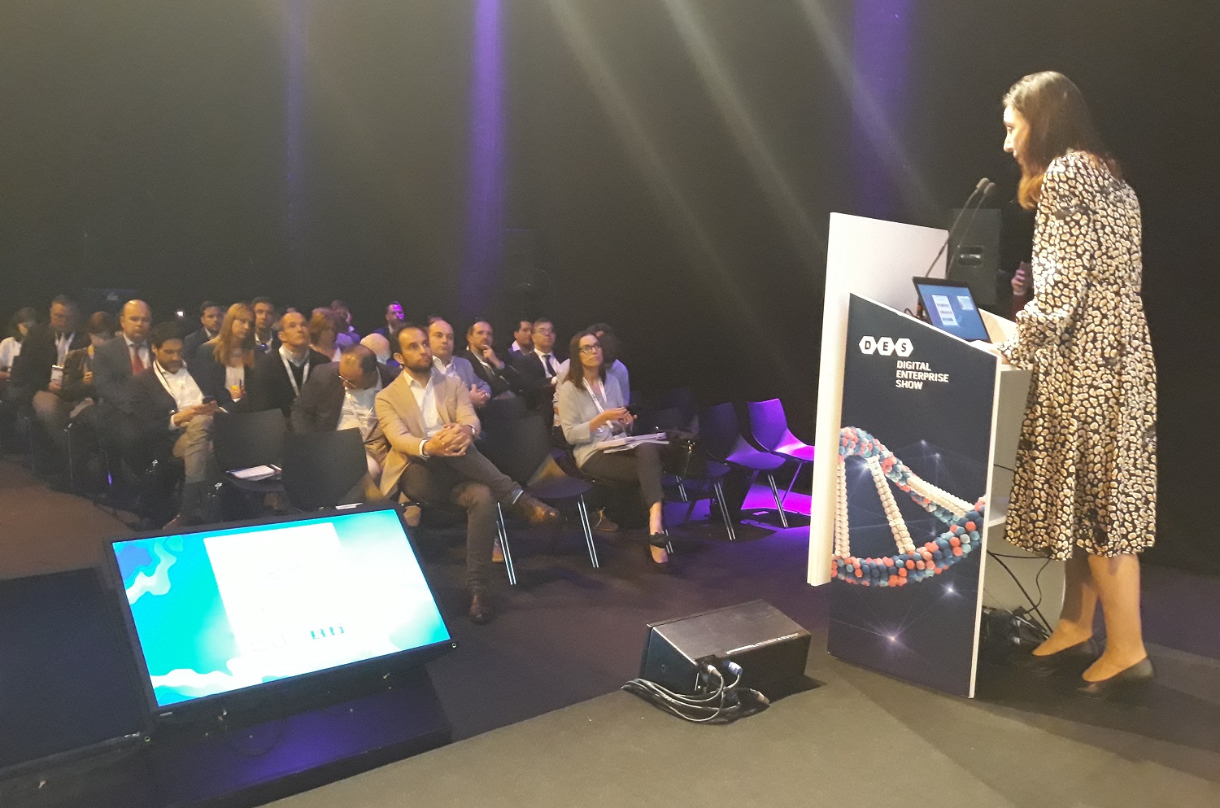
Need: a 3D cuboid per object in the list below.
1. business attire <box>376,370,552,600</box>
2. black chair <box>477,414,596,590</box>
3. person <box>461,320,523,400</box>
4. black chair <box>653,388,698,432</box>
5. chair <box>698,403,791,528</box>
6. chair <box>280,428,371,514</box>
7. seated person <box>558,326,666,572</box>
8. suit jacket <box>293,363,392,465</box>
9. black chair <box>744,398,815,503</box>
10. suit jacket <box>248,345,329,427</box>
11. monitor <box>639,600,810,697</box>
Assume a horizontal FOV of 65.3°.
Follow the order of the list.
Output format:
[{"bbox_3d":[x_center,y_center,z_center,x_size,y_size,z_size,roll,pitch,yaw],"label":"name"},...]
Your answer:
[{"bbox_3d":[-0.725,0.340,4.509,0.600,1.000,0.720,-3,8,-42],"label":"business attire"},{"bbox_3d":[-0.411,0.478,5.071,0.510,0.790,0.570,-3,8,-42],"label":"black chair"},{"bbox_3d":[-0.755,0.023,6.883,0.540,1.270,0.780,-3,8,-42],"label":"person"},{"bbox_3d":[0.619,0.283,7.380,0.510,0.790,0.570,-3,8,-42],"label":"black chair"},{"bbox_3d":[0.826,0.401,6.151,0.500,0.790,0.520,-3,8,-42],"label":"chair"},{"bbox_3d":[-1.224,0.524,4.327,0.510,0.790,0.570,-3,8,-42],"label":"chair"},{"bbox_3d":[0.010,0.250,5.200,0.780,1.260,0.490,7,8,42],"label":"seated person"},{"bbox_3d":[-1.409,0.050,5.331,0.560,0.640,0.480,-2,7,-37],"label":"suit jacket"},{"bbox_3d":[1.280,0.378,6.663,0.510,0.790,0.570,-4,8,-44],"label":"black chair"},{"bbox_3d":[-1.859,0.120,5.908,0.560,0.950,0.700,-3,8,-42],"label":"suit jacket"},{"bbox_3d":[0.321,0.655,2.542,0.420,0.150,0.230,-3,8,-38],"label":"monitor"}]

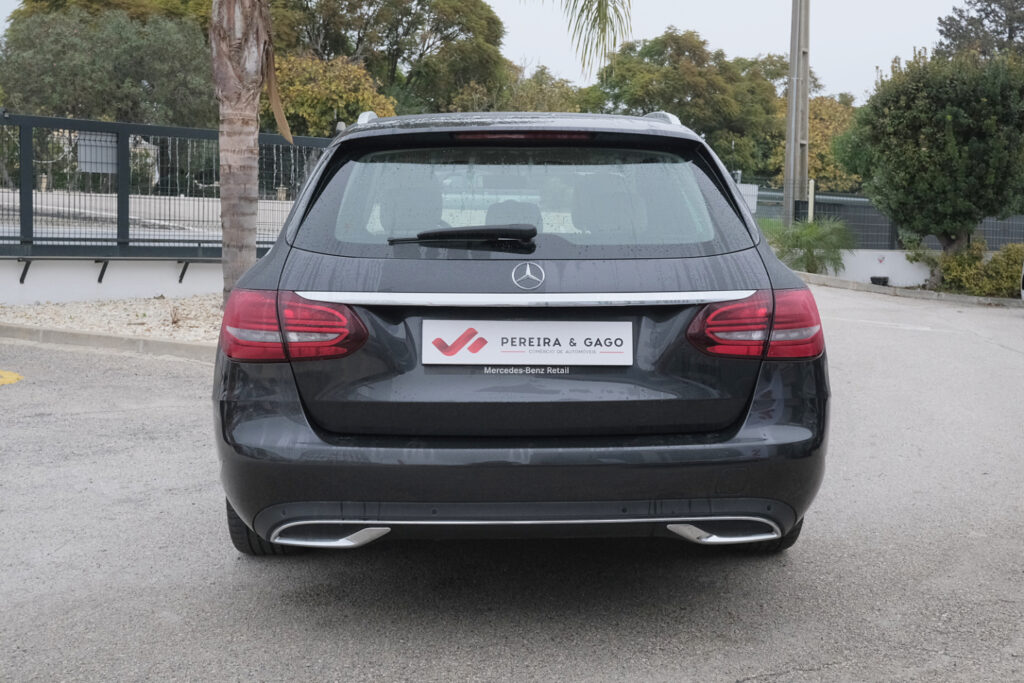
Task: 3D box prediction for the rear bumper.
[{"bbox_3d":[0.031,0.249,3.234,1.760,0.470,0.580,0,5,-3],"label":"rear bumper"}]

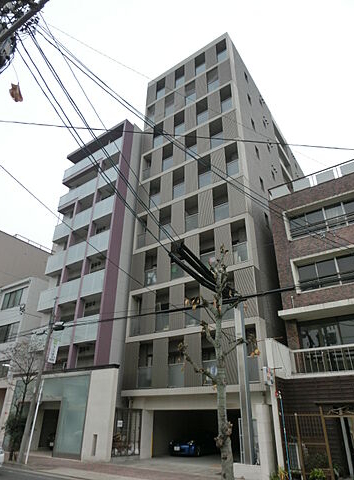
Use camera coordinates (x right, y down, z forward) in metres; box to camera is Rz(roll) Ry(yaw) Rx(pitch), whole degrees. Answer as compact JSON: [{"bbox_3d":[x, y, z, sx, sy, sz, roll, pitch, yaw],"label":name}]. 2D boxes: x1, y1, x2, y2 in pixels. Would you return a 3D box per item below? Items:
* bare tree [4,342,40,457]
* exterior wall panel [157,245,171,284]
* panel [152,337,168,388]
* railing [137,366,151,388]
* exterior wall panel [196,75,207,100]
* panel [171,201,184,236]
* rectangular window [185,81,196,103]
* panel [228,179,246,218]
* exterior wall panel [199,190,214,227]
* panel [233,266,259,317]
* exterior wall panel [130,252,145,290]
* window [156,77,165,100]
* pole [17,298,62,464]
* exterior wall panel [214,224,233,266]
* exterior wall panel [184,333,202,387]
[{"bbox_3d":[-7.884,7.971,16.899,1.650,5.433,1.550,-18,-34,31],"label":"bare tree"},{"bbox_3d":[-0.822,1.429,20.845,1.051,2.551,0.100,-18,-35,30],"label":"exterior wall panel"},{"bbox_3d":[-0.796,6.250,16.997,0.960,2.448,0.100,-18,-34,31],"label":"panel"},{"bbox_3d":[-1.735,7.486,18.075,0.998,1.120,0.080,-18,-35,30],"label":"railing"},{"bbox_3d":[1.855,-11.362,24.851,0.920,2.448,0.100,-18,-34,31],"label":"exterior wall panel"},{"bbox_3d":[0.082,-1.435,21.798,1.051,2.551,0.100,-18,-35,30],"label":"panel"},{"bbox_3d":[1.133,-11.502,26.280,0.990,2.451,0.120,-17,-34,29],"label":"rectangular window"},{"bbox_3d":[3.386,-2.290,18.476,0.945,2.448,0.100,-18,-34,31],"label":"panel"},{"bbox_3d":[1.793,-1.940,20.277,1.020,2.522,0.120,-17,-34,29],"label":"exterior wall panel"},{"bbox_3d":[3.364,2.624,16.477,0.928,2.522,0.120,-17,-34,29],"label":"panel"},{"bbox_3d":[-2.387,1.983,21.271,0.997,2.536,0.120,-17,-34,29],"label":"exterior wall panel"},{"bbox_3d":[-1.409,-13.736,30.241,0.998,2.551,0.120,-18,-35,30],"label":"window"},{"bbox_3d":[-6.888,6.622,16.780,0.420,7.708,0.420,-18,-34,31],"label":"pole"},{"bbox_3d":[2.597,0.355,18.355,1.010,2.508,0.120,-17,-34,29],"label":"exterior wall panel"},{"bbox_3d":[0.810,5.727,16.002,0.933,2.448,0.100,-18,-34,31],"label":"exterior wall panel"}]

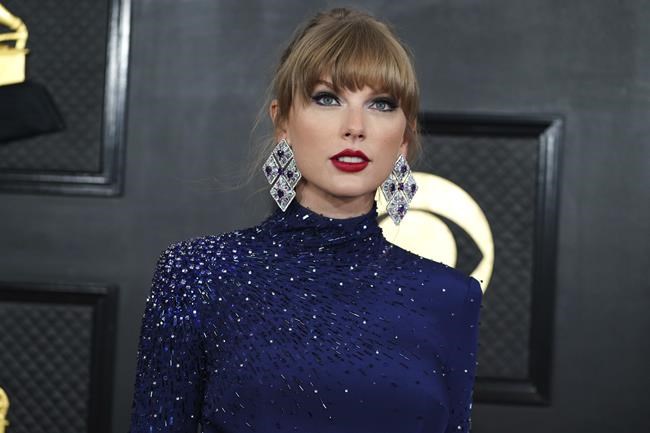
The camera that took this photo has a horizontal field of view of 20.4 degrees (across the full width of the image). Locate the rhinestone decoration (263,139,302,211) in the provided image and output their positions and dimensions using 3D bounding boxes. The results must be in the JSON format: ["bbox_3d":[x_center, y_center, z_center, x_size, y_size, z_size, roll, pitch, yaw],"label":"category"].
[{"bbox_3d":[-0.051,-0.050,2.170,0.048,0.087,0.013,1,0,6],"label":"rhinestone decoration"}]

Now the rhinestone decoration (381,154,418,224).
[{"bbox_3d":[0.091,-0.033,2.200,0.047,0.087,0.013,3,0,-16],"label":"rhinestone decoration"}]

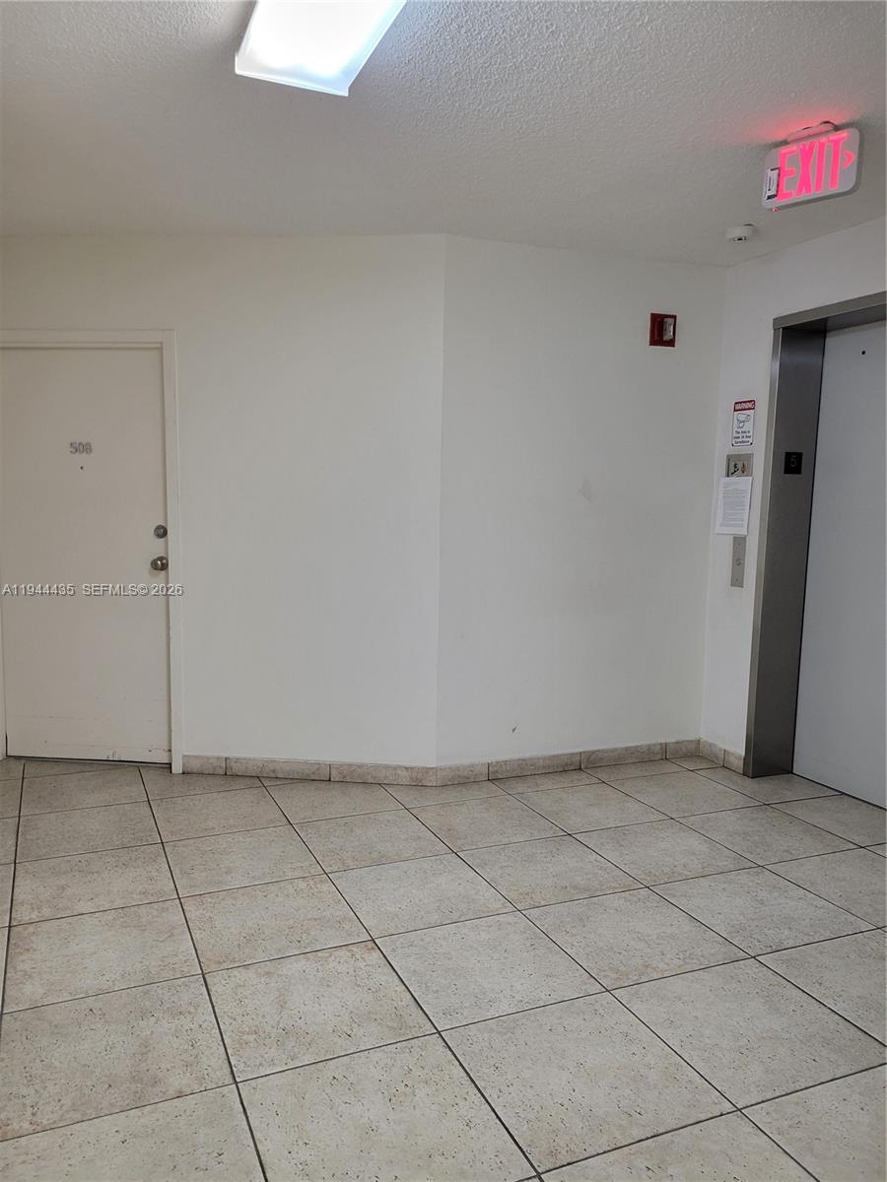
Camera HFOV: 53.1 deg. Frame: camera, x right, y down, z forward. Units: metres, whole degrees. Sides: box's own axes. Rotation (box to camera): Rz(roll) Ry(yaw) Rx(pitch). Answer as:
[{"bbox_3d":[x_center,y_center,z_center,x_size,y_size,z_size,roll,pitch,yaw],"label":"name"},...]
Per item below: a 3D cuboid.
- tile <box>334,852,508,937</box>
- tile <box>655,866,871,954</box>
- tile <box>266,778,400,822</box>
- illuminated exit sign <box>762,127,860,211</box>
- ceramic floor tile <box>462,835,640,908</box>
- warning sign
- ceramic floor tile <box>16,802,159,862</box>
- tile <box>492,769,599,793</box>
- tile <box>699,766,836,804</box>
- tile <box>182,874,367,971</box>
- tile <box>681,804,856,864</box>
[{"bbox_3d":[-0.082,1.029,3.018,0.502,0.010,0.502,-2,7,-24],"label":"tile"},{"bbox_3d":[1.040,1.047,2.928,0.495,0.010,0.495,-2,7,-24],"label":"tile"},{"bbox_3d":[-0.490,0.927,3.954,0.504,0.010,0.504,-2,7,-24],"label":"tile"},{"bbox_3d":[1.146,-1.311,2.749,0.050,0.202,0.290,-5,9,-44],"label":"illuminated exit sign"},{"bbox_3d":[0.382,1.021,3.236,0.504,0.010,0.504,-2,7,-24],"label":"ceramic floor tile"},{"bbox_3d":[1.449,-0.807,4.289,0.005,0.216,0.142,-2,7,-23],"label":"warning sign"},{"bbox_3d":[-1.418,0.954,3.546,0.504,0.010,0.504,-2,7,-24],"label":"ceramic floor tile"},{"bbox_3d":[0.484,0.902,4.181,0.495,0.010,0.215,-2,7,-24],"label":"tile"},{"bbox_3d":[1.547,0.928,4.298,0.453,0.010,0.504,-2,7,-24],"label":"tile"},{"bbox_3d":[-0.546,1.048,2.828,0.504,0.010,0.504,-2,7,-24],"label":"tile"},{"bbox_3d":[1.295,0.981,3.584,0.495,0.010,0.495,-2,7,-24],"label":"tile"}]

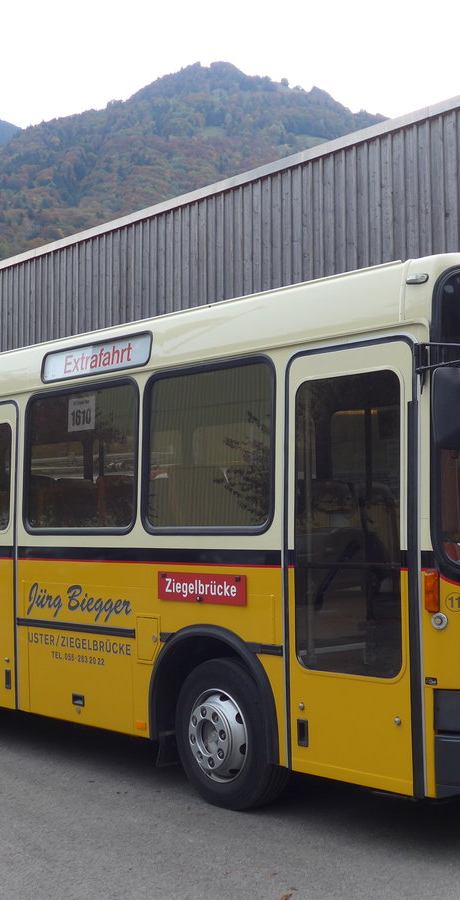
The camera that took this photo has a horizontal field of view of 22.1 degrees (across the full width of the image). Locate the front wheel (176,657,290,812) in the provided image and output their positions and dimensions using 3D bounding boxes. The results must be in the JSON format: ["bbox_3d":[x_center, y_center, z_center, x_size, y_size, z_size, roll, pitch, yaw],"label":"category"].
[{"bbox_3d":[0.022,1.610,6.716,0.250,0.835,0.835,2,-4,-40],"label":"front wheel"}]

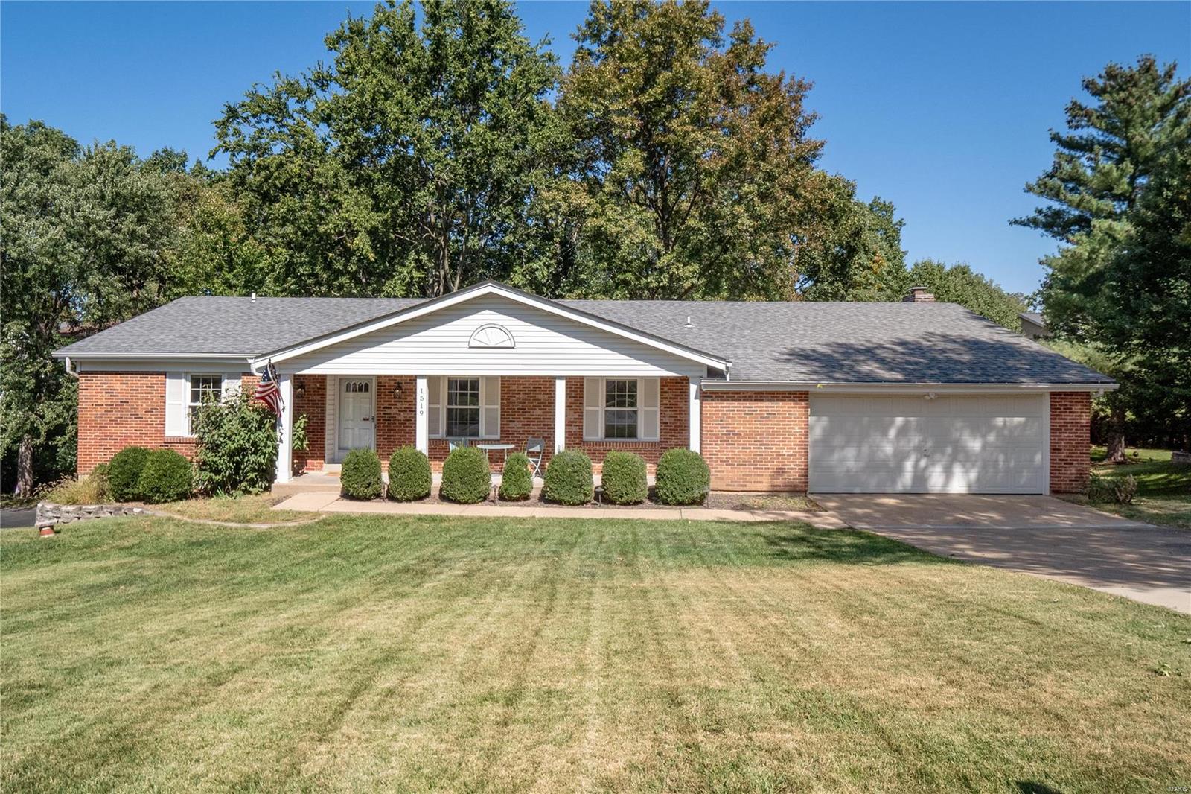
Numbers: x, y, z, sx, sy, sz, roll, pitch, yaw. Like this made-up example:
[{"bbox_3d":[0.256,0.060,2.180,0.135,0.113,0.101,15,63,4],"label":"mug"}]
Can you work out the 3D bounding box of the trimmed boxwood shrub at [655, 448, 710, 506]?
[{"bbox_3d":[1.560,1.425,14.239,0.972,0.996,0.943,0,-1,1],"label":"trimmed boxwood shrub"}]

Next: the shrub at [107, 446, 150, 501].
[{"bbox_3d":[-8.945,1.473,15.343,0.948,1.020,0.939,0,-1,1],"label":"shrub"}]

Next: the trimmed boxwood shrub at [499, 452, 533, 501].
[{"bbox_3d":[-1.463,1.444,14.439,0.602,0.871,0.584,0,-1,1],"label":"trimmed boxwood shrub"}]

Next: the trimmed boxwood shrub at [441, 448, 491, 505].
[{"bbox_3d":[-2.354,1.394,14.340,0.913,0.989,0.885,0,-1,1],"label":"trimmed boxwood shrub"}]

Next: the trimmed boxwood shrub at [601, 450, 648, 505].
[{"bbox_3d":[0.516,1.441,14.289,0.827,0.954,0.802,0,-1,1],"label":"trimmed boxwood shrub"}]

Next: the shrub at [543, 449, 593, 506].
[{"bbox_3d":[-0.498,1.435,14.239,0.873,0.982,0.847,0,-1,1],"label":"shrub"}]

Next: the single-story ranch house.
[{"bbox_3d":[-0.627,-0.520,21.961,22.567,5.216,13.417,0,-1,1],"label":"single-story ranch house"}]

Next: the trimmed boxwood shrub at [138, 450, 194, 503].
[{"bbox_3d":[-8.123,1.477,14.941,0.971,0.973,0.962,0,-1,1],"label":"trimmed boxwood shrub"}]

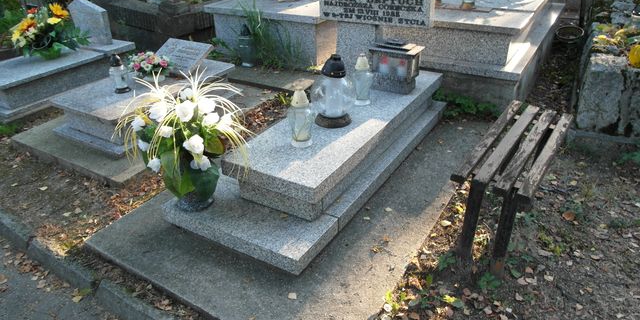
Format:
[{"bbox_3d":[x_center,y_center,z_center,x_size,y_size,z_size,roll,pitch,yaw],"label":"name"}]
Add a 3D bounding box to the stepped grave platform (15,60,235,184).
[{"bbox_3d":[-1.282,-0.409,3.171,1.192,0.328,1.288,16,34,28],"label":"stepped grave platform"}]

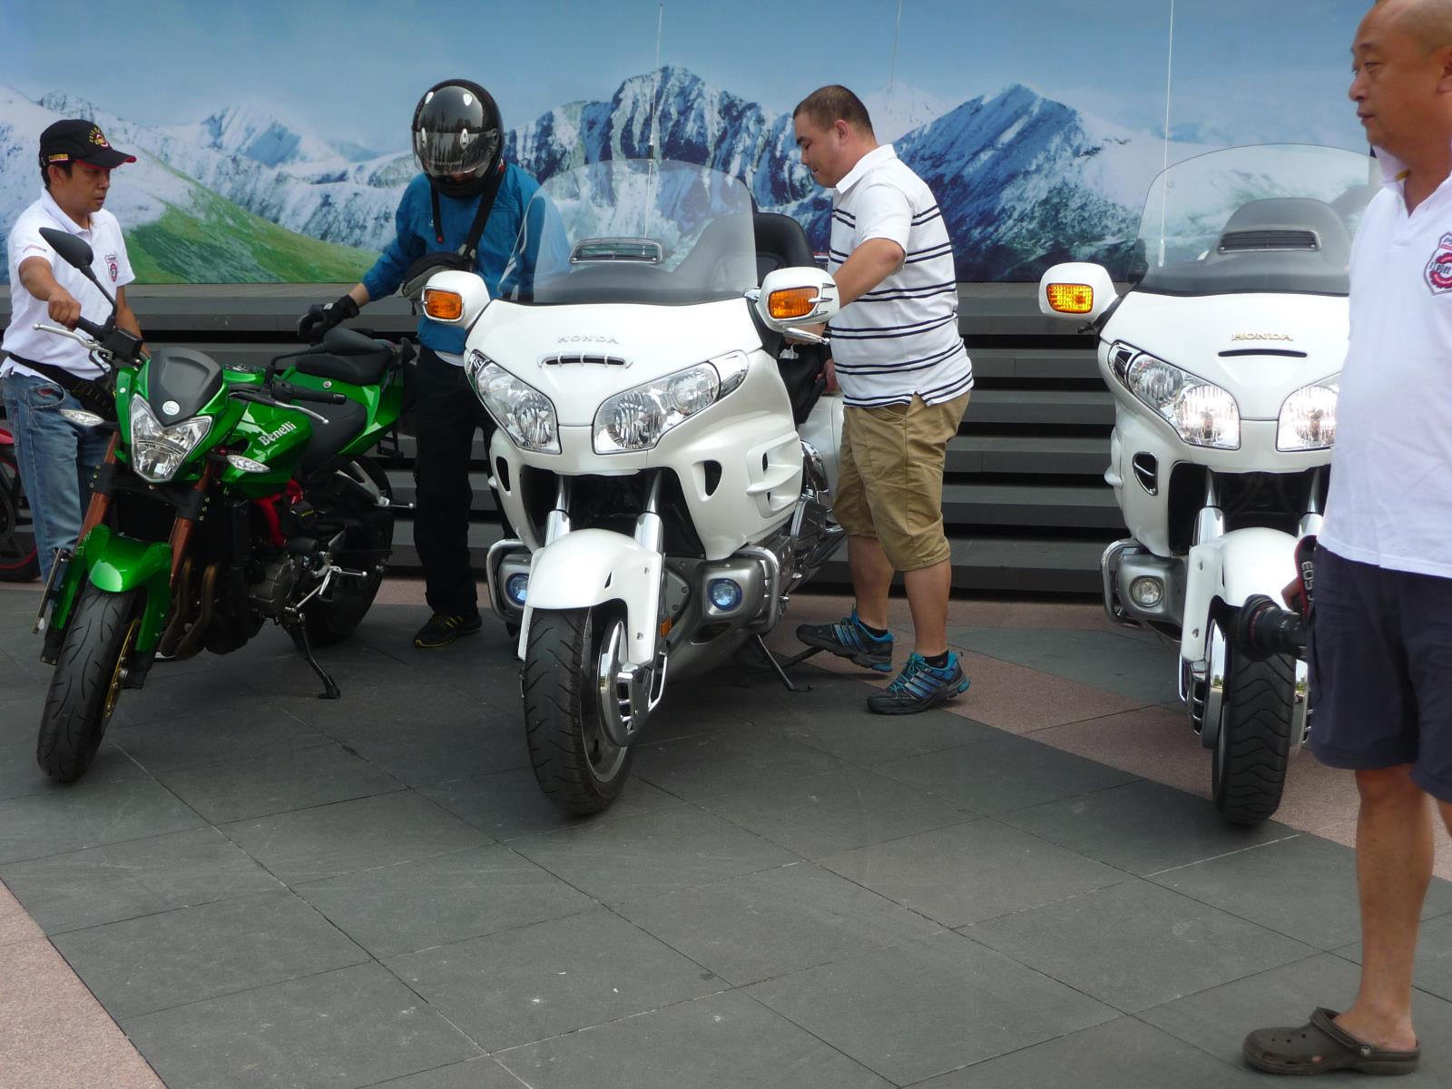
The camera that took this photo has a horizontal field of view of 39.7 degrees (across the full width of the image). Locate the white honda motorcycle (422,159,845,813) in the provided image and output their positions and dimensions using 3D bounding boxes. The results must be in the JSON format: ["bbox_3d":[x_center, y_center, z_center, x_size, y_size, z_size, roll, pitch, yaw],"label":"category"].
[{"bbox_3d":[-0.074,-0.289,5.548,1.020,1.500,2.630,2,11,16],"label":"white honda motorcycle"}]

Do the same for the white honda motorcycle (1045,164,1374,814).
[{"bbox_3d":[1.503,-0.286,5.323,1.020,1.500,2.630,2,11,20],"label":"white honda motorcycle"}]

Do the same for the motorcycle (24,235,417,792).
[{"bbox_3d":[-1.383,-0.157,5.726,0.860,1.250,2.130,9,13,13],"label":"motorcycle"}]

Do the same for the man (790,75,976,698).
[{"bbox_3d":[0.432,-0.412,5.624,0.540,1.690,0.560,-3,10,-11],"label":"man"}]

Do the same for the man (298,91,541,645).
[{"bbox_3d":[-0.921,-0.565,6.421,0.820,1.770,0.480,3,11,24],"label":"man"}]

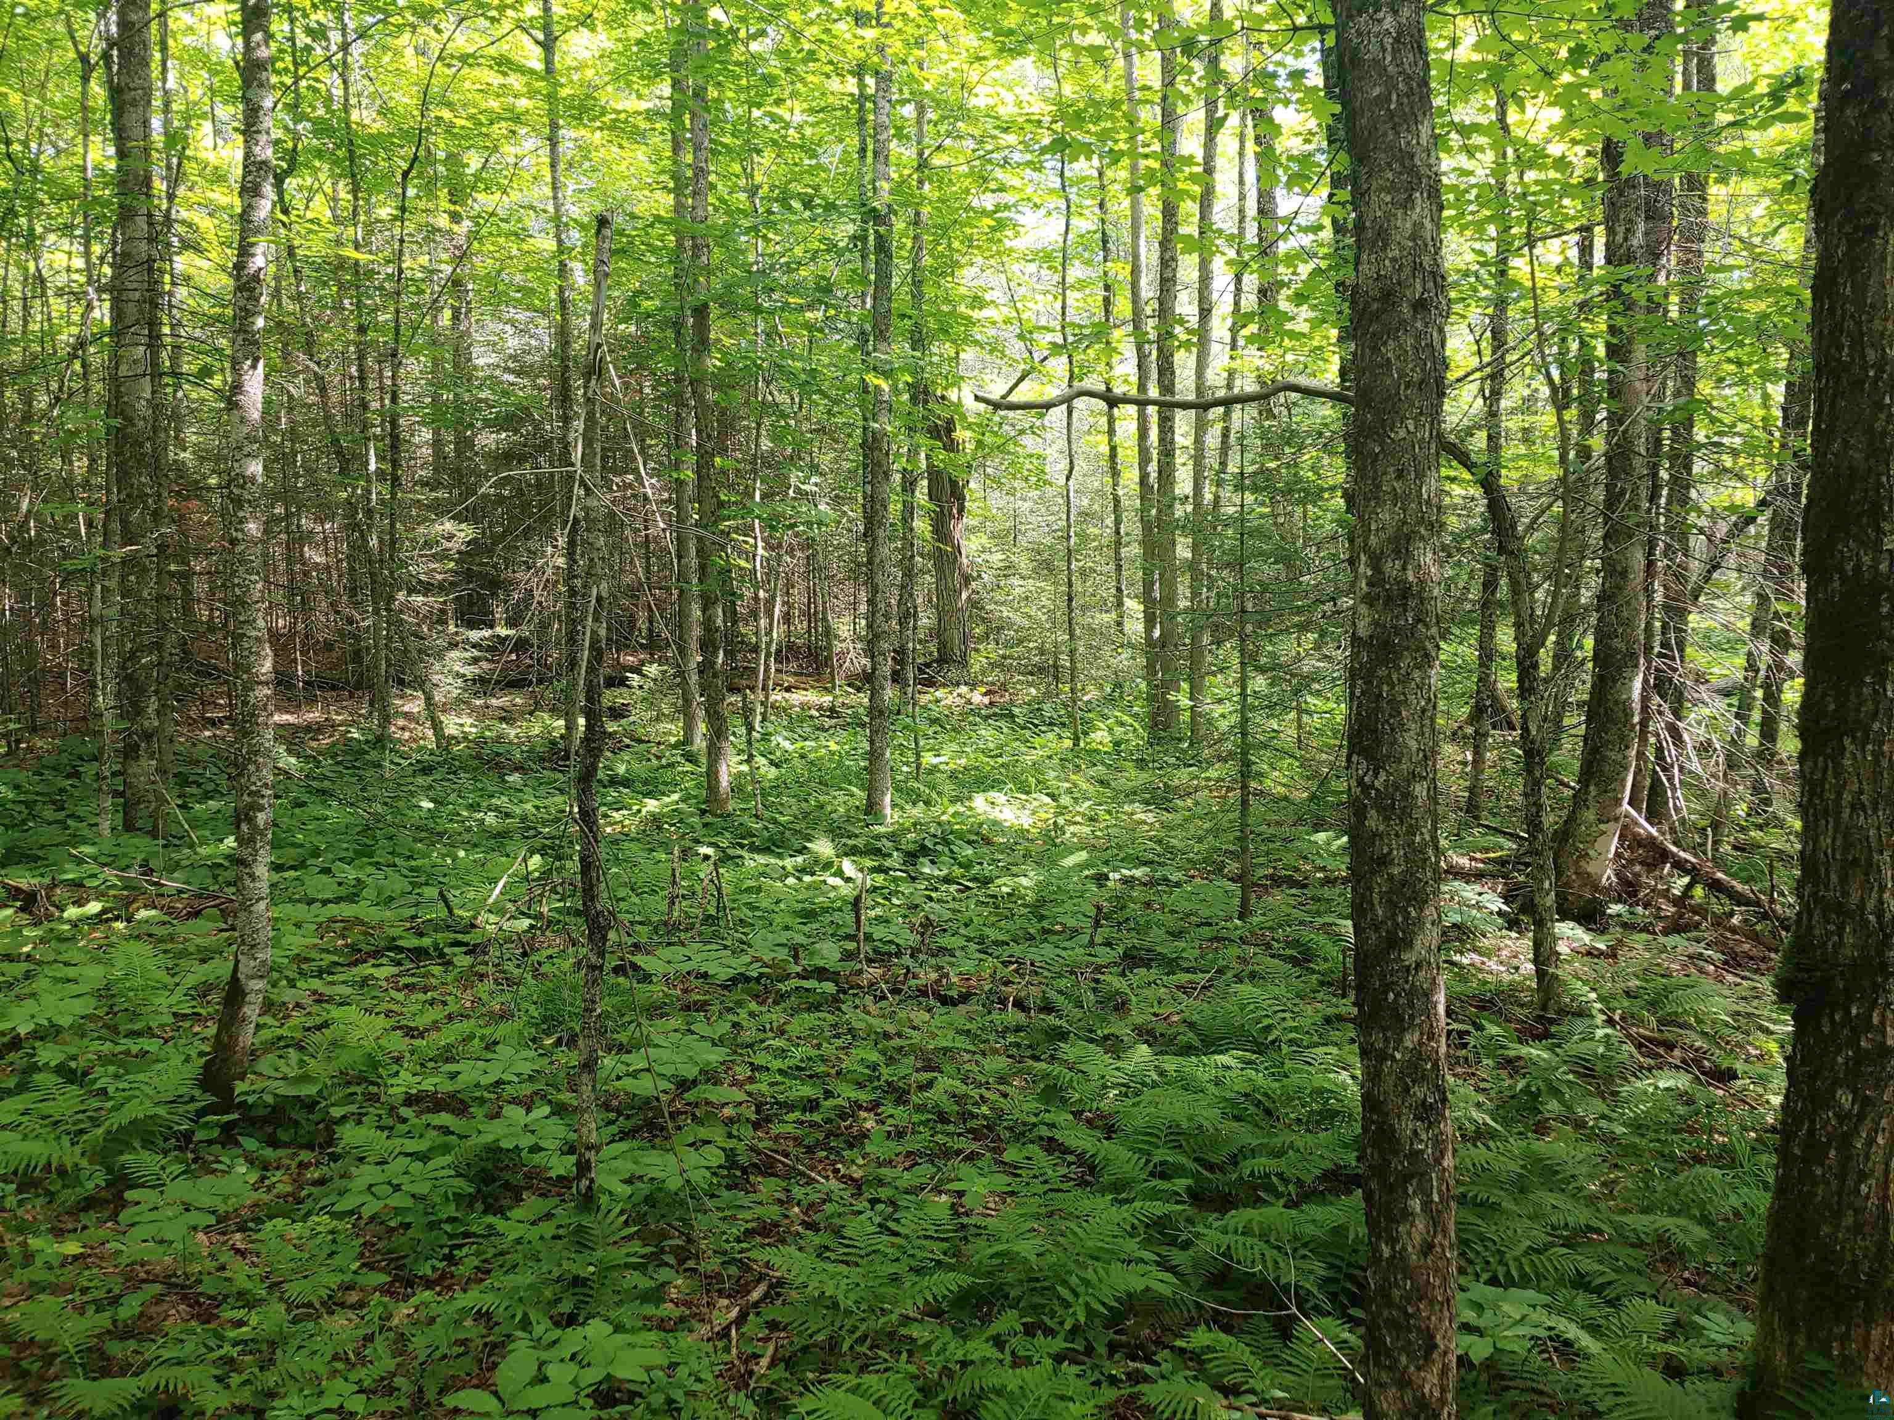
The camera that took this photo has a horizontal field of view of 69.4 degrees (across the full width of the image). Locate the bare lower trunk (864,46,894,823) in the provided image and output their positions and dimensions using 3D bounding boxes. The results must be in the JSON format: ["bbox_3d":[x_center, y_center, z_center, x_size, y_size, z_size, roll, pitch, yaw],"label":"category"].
[{"bbox_3d":[-0.417,-1.702,8.709,0.150,4.893,0.150,0,4,-3],"label":"bare lower trunk"}]

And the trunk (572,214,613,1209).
[{"bbox_3d":[-0.855,0.033,3.313,0.080,2.409,0.080,1,4,-15],"label":"trunk"}]

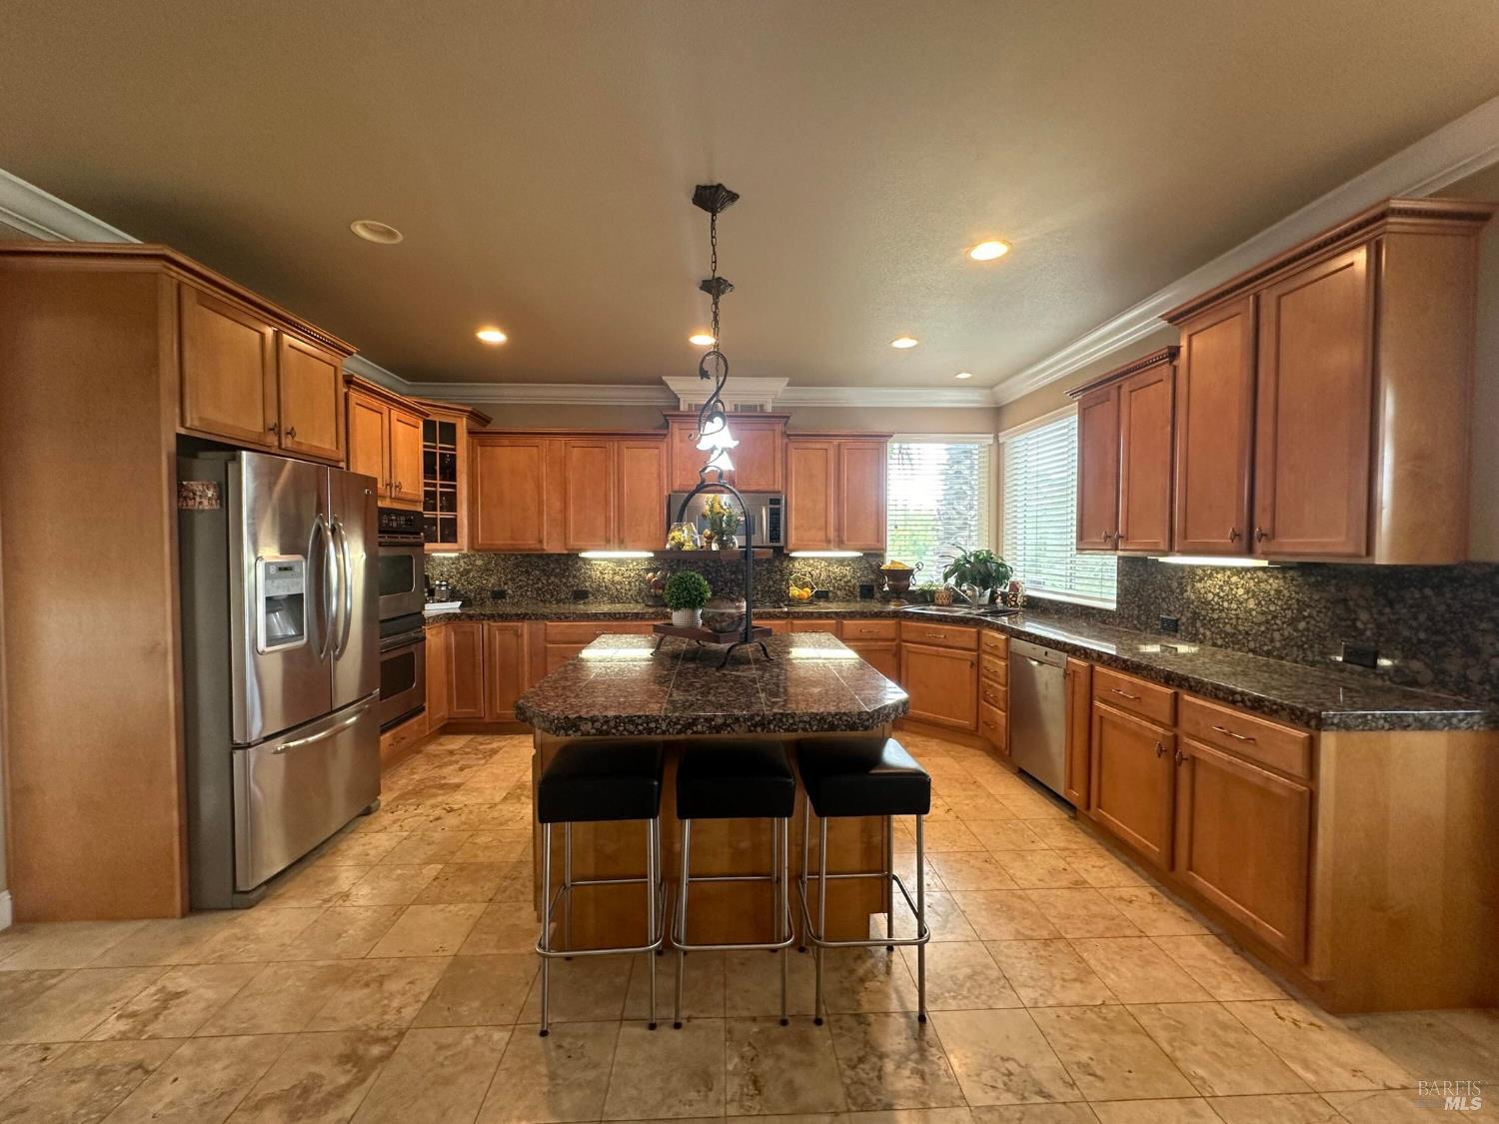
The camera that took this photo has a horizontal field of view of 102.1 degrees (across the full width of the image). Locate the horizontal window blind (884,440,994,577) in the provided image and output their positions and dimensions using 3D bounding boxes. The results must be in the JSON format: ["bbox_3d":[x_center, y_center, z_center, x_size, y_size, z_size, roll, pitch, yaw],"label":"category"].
[{"bbox_3d":[1.649,-0.438,5.215,0.925,1.295,0.110,0,2,-3],"label":"horizontal window blind"}]

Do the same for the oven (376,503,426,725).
[{"bbox_3d":[-2.484,0.328,3.729,0.615,1.320,0.765,0,1,-2],"label":"oven"}]

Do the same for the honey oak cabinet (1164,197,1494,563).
[{"bbox_3d":[2.091,-0.560,2.336,0.370,1.113,0.947,0,2,-3],"label":"honey oak cabinet"}]

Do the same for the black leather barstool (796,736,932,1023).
[{"bbox_3d":[0.354,0.980,1.934,0.334,0.738,0.370,0,2,-3],"label":"black leather barstool"}]

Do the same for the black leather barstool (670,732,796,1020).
[{"bbox_3d":[-0.050,0.978,1.919,0.360,0.740,0.390,0,1,-2],"label":"black leather barstool"}]

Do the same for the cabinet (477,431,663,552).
[{"bbox_3d":[-1.406,-0.537,4.844,1.501,0.906,0.380,0,2,-3],"label":"cabinet"}]

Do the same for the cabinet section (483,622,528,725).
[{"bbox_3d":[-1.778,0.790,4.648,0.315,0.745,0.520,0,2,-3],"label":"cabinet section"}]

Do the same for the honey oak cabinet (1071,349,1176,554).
[{"bbox_3d":[2.018,-0.500,3.073,0.345,0.912,0.780,0,1,-2],"label":"honey oak cabinet"}]

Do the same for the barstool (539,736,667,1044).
[{"bbox_3d":[-0.439,0.980,1.906,0.350,0.772,0.370,0,2,-4],"label":"barstool"}]

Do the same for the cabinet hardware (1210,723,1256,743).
[{"bbox_3d":[1.655,0.591,2.083,0.032,0.020,0.155,0,2,-3],"label":"cabinet hardware"}]

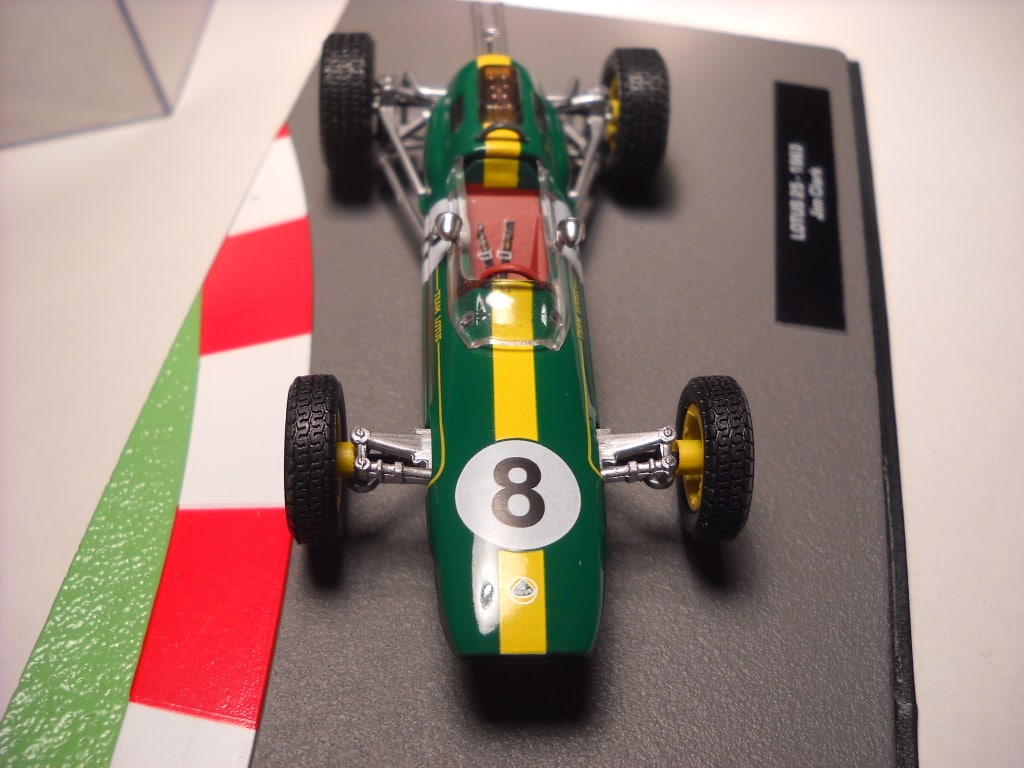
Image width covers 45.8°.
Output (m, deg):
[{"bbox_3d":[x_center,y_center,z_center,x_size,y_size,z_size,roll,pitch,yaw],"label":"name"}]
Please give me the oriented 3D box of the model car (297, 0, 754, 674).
[{"bbox_3d":[-0.001,-0.013,0.114,0.037,0.018,0.088,0,41,-4],"label":"model car"}]

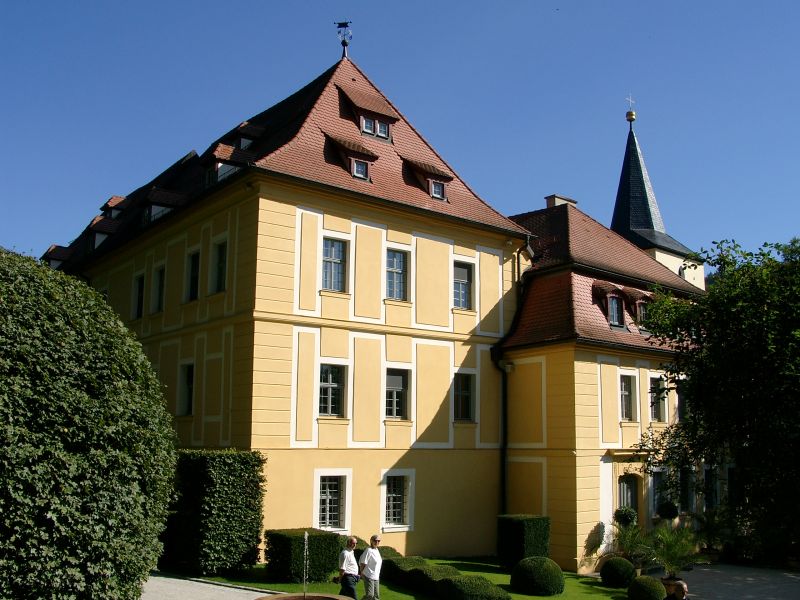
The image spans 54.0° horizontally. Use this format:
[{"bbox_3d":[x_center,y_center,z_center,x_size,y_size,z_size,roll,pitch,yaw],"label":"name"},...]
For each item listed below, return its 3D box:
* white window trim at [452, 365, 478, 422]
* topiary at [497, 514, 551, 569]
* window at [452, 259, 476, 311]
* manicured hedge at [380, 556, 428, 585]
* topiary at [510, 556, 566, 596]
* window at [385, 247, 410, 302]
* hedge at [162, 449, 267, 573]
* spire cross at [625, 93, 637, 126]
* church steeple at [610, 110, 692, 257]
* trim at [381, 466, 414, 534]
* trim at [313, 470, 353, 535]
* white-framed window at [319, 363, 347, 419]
[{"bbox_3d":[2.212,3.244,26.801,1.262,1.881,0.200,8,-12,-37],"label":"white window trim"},{"bbox_3d":[3.441,6.733,21.687,1.000,1.430,1.000,8,-12,-35],"label":"topiary"},{"bbox_3d":[2.248,-0.480,28.281,0.980,1.770,0.200,8,-12,-37],"label":"window"},{"bbox_3d":[0.136,6.672,19.383,1.000,0.750,1.000,8,-12,-37],"label":"manicured hedge"},{"bbox_3d":[3.305,6.535,18.875,1.260,0.880,1.260,1,-10,0],"label":"topiary"},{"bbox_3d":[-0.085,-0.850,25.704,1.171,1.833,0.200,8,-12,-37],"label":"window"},{"bbox_3d":[-4.867,5.447,20.358,1.550,2.900,2.700,8,-12,-37],"label":"hedge"},{"bbox_3d":[13.656,-11.232,46.283,1.000,2.087,0.540,8,-12,-35],"label":"spire cross"},{"bbox_3d":[13.600,-6.499,45.483,5.450,9.324,5.450,8,-12,-35],"label":"church steeple"},{"bbox_3d":[-0.076,6.248,24.508,1.303,1.902,0.200,8,-12,-37],"label":"trim"},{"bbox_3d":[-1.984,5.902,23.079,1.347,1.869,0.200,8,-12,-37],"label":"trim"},{"bbox_3d":[-2.026,2.724,23.363,1.000,1.640,0.200,8,-13,-37],"label":"white-framed window"}]

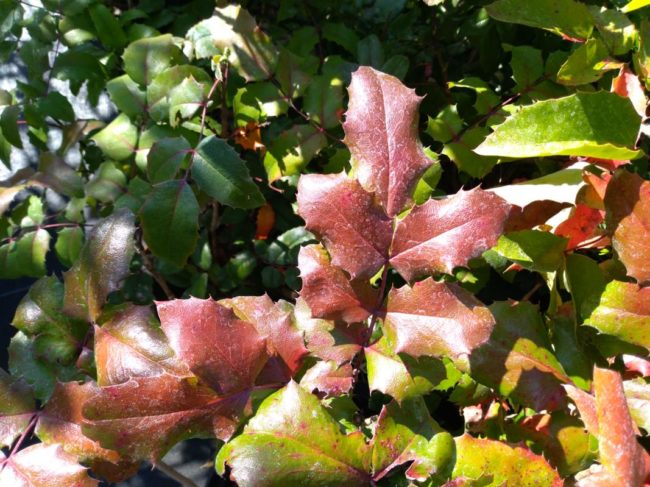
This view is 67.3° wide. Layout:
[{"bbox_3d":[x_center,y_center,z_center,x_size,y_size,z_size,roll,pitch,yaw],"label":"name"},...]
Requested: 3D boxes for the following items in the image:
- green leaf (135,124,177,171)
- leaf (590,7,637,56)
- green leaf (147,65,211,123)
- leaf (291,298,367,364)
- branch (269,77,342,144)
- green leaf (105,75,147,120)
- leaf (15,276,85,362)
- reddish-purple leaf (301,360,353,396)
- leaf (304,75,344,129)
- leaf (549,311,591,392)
[{"bbox_3d":[-0.142,-0.086,0.410,0.039,0.010,0.042,-36,72,-21],"label":"green leaf"},{"bbox_3d":[0.222,-0.163,0.375,0.033,0.014,0.050,27,74,15],"label":"leaf"},{"bbox_3d":[-0.149,-0.155,0.500,0.068,0.047,0.012,-32,7,-16],"label":"green leaf"},{"bbox_3d":[0.003,0.055,0.331,0.059,0.015,0.036,27,69,25],"label":"leaf"},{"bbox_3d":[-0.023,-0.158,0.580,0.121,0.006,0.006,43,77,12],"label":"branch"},{"bbox_3d":[-0.207,-0.153,0.510,0.049,0.011,0.040,38,79,-8],"label":"green leaf"},{"bbox_3d":[-0.214,0.059,0.380,0.058,0.020,0.068,-43,69,-13],"label":"leaf"},{"bbox_3d":[0.002,0.088,0.315,0.035,0.015,0.024,-6,66,-3],"label":"reddish-purple leaf"},{"bbox_3d":[-0.002,-0.169,0.580,0.045,0.015,0.071,0,70,0],"label":"leaf"},{"bbox_3d":[0.179,0.078,0.355,0.035,0.013,0.058,-14,80,-9],"label":"leaf"}]

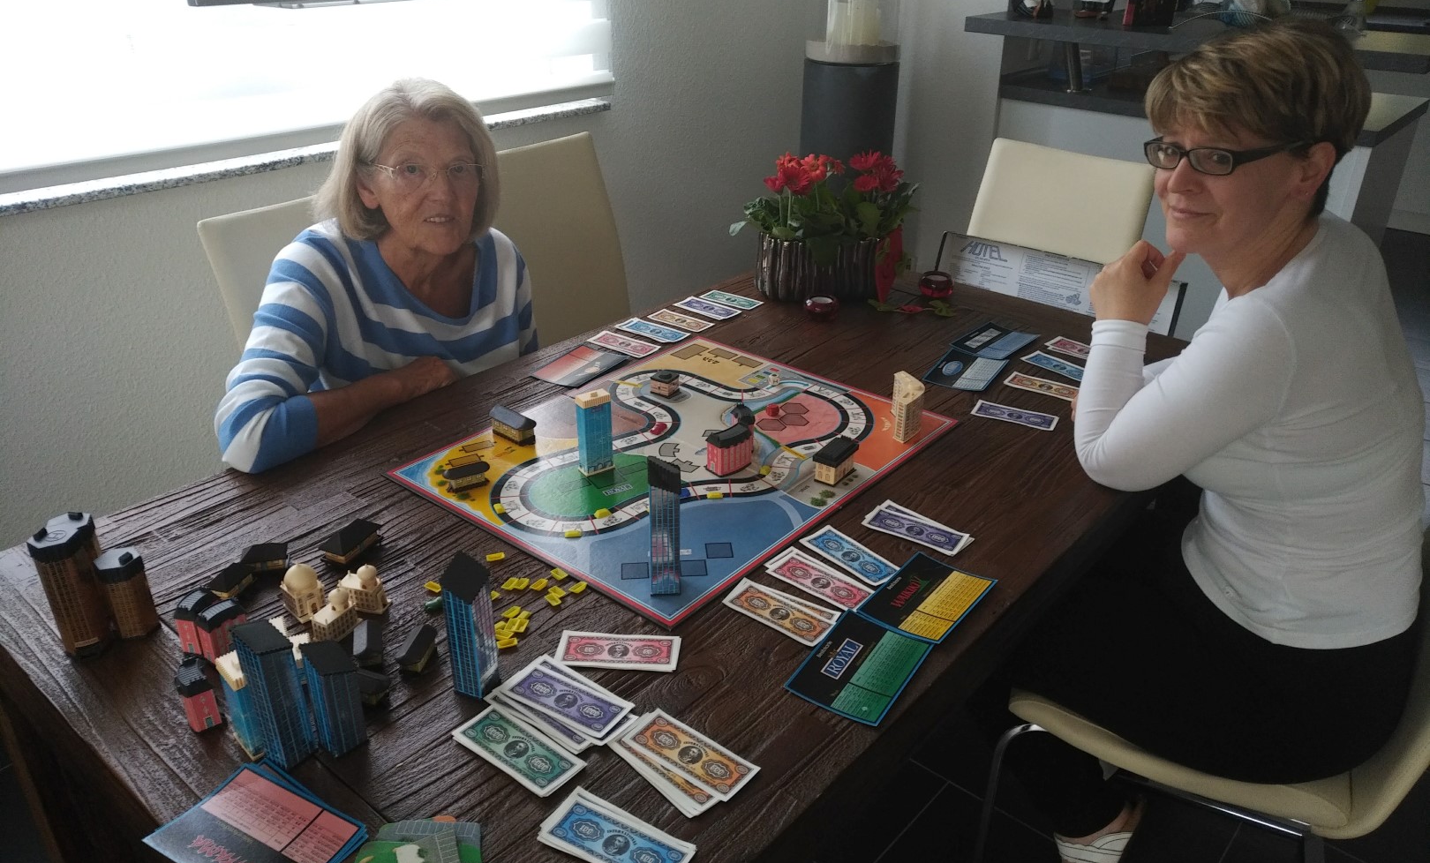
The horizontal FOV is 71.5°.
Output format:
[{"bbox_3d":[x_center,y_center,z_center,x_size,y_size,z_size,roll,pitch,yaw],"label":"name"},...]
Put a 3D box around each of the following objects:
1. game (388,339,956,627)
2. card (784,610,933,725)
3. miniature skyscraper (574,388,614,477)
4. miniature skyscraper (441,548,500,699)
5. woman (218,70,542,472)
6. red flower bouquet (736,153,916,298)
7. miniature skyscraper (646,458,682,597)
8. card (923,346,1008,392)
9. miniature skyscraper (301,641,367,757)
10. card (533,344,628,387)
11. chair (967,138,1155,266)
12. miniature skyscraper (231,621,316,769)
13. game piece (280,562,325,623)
[{"bbox_3d":[-0.034,0.020,1.326,0.472,0.005,0.601,22,34,35],"label":"game"},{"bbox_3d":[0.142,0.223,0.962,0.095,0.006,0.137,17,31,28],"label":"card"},{"bbox_3d":[-0.153,0.001,1.271,0.042,0.106,0.026,-16,31,-29],"label":"miniature skyscraper"},{"bbox_3d":[-0.215,0.173,0.877,0.029,0.132,0.029,12,30,21],"label":"miniature skyscraper"},{"bbox_3d":[-0.496,0.062,1.601,0.510,1.210,0.600,-17,32,-31],"label":"woman"},{"bbox_3d":[0.204,-0.387,1.838,0.330,0.250,0.220,8,28,13],"label":"red flower bouquet"},{"bbox_3d":[-0.052,0.100,1.031,0.030,0.149,0.030,-2,27,-5],"label":"miniature skyscraper"},{"bbox_3d":[0.397,-0.100,1.559,0.092,0.004,0.137,16,31,26],"label":"card"},{"bbox_3d":[-0.315,0.217,0.821,0.030,0.103,0.030,23,35,36],"label":"miniature skyscraper"},{"bbox_3d":[-0.207,-0.104,1.550,0.092,0.004,0.137,14,30,24],"label":"card"},{"bbox_3d":[0.639,-0.161,2.327,0.430,0.930,0.580,22,34,35],"label":"chair"},{"bbox_3d":[-0.363,0.216,0.824,0.032,0.134,0.030,22,34,35],"label":"miniature skyscraper"},{"bbox_3d":[-0.423,0.157,1.021,0.042,0.058,0.035,25,35,39],"label":"game piece"}]

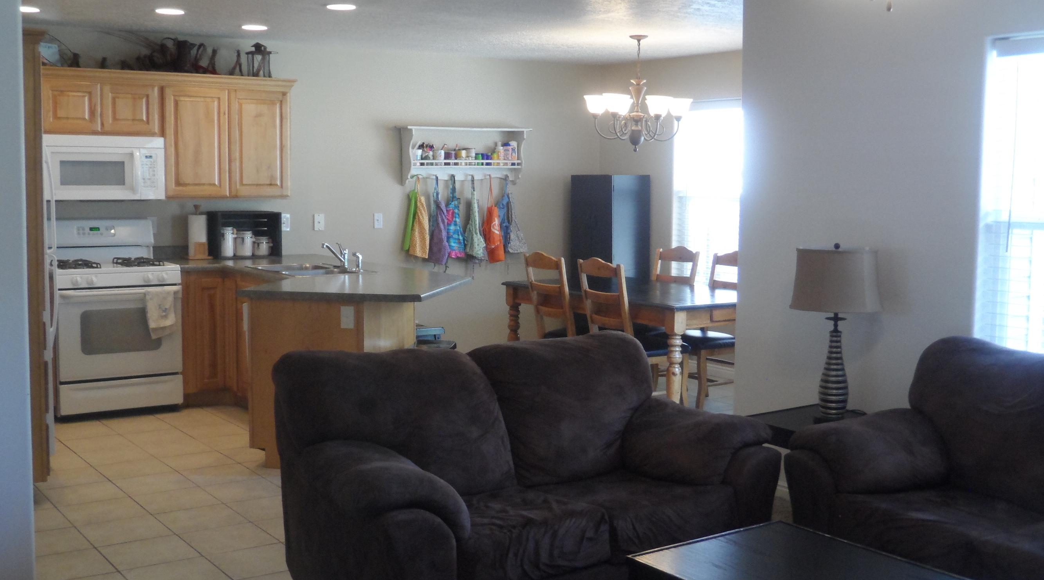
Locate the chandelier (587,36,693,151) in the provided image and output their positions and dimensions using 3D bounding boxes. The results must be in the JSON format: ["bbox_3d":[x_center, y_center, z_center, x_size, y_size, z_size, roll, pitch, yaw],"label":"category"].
[{"bbox_3d":[0.764,-1.291,8.133,0.700,0.755,0.700,1,6,0],"label":"chandelier"}]

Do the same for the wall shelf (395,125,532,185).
[{"bbox_3d":[-0.436,-1.036,9.609,1.125,0.445,0.180,-3,7,-34],"label":"wall shelf"}]

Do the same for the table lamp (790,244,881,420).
[{"bbox_3d":[1.328,0.170,5.225,0.370,0.750,0.330,5,7,33],"label":"table lamp"}]

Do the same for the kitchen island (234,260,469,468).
[{"bbox_3d":[-0.956,0.372,7.296,1.270,0.910,1.700,2,6,11],"label":"kitchen island"}]

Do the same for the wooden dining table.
[{"bbox_3d":[0.809,0.373,8.218,1.070,0.750,1.660,-3,7,-34],"label":"wooden dining table"}]

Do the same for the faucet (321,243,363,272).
[{"bbox_3d":[-1.123,-0.214,7.777,0.200,0.175,0.220,-3,7,-34],"label":"faucet"}]

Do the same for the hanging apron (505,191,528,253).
[{"bbox_3d":[-0.038,-0.541,9.967,0.230,0.500,0.080,-3,7,-34],"label":"hanging apron"}]

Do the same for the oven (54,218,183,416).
[{"bbox_3d":[-2.642,0.157,7.895,0.757,1.175,0.710,-3,7,-34],"label":"oven"}]

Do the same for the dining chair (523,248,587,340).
[{"bbox_3d":[0.351,0.252,8.064,0.530,1.015,0.460,-3,7,-34],"label":"dining chair"}]

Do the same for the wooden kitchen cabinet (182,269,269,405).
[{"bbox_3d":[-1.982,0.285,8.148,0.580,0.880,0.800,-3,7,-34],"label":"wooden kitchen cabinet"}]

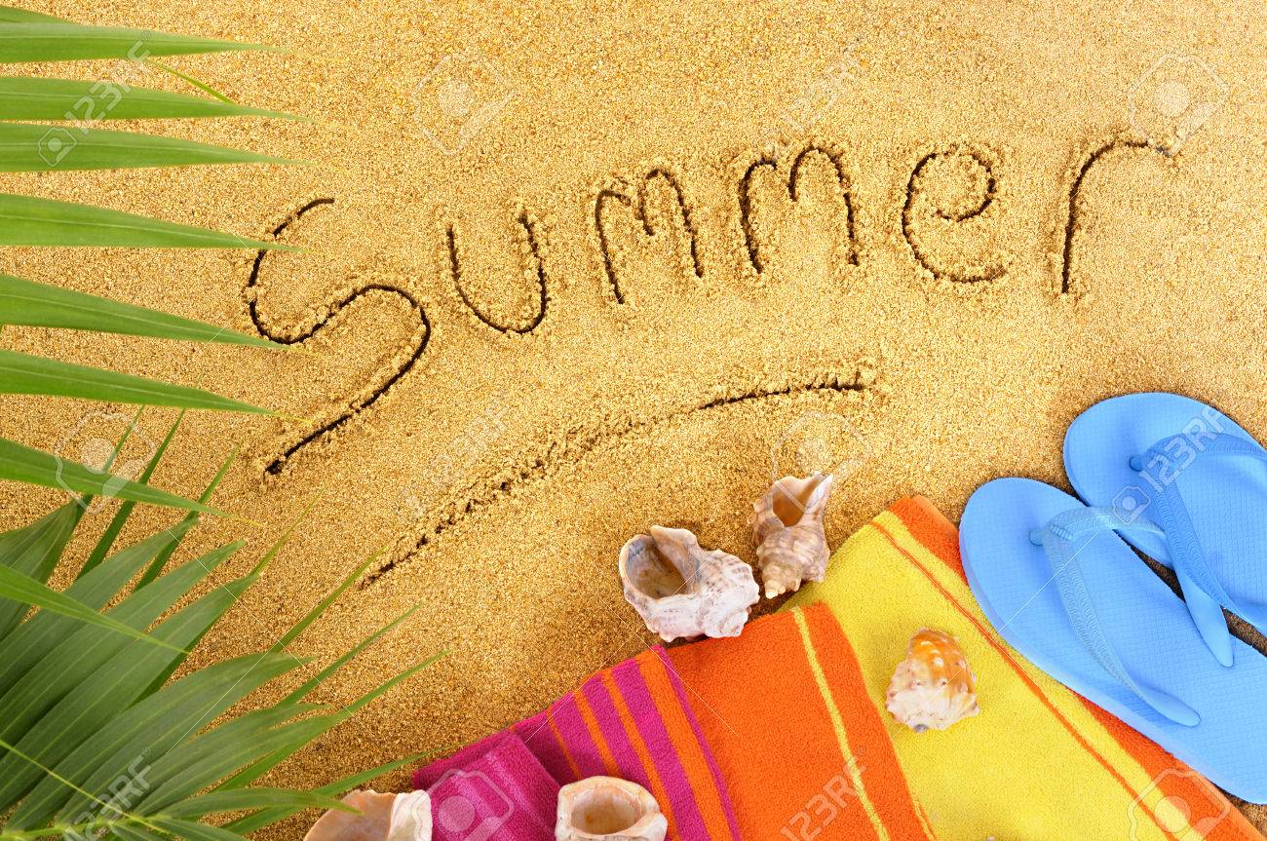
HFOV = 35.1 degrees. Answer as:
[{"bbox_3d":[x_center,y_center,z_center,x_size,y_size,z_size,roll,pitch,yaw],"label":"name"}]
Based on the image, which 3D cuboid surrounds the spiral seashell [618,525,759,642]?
[{"bbox_3d":[0.034,0.102,1.245,0.090,0.062,0.068,33,64,16],"label":"spiral seashell"}]

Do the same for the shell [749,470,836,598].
[{"bbox_3d":[0.101,0.072,1.265,0.050,0.048,0.088,21,61,10],"label":"shell"}]

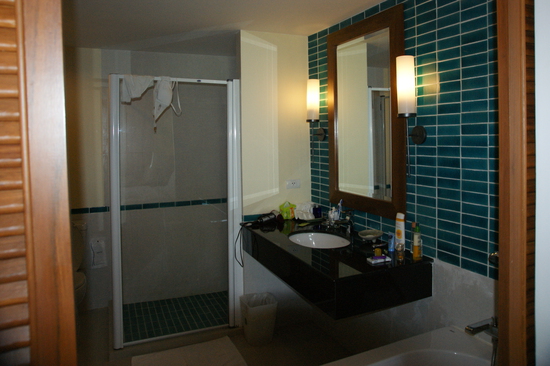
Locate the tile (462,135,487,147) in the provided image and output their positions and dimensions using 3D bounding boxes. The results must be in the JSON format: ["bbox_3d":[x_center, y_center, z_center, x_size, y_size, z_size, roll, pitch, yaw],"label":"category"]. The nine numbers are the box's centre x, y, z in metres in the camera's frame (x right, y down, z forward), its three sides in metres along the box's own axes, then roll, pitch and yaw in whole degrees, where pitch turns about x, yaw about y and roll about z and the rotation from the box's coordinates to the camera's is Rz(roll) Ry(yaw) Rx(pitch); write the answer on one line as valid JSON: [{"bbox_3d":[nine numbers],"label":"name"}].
[{"bbox_3d":[0.886,-0.189,1.832,0.010,0.049,0.148,-3,5,-22],"label":"tile"}]

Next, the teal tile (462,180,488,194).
[{"bbox_3d":[0.919,0.016,1.898,0.010,0.050,0.150,-4,6,-23],"label":"teal tile"}]

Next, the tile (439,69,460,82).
[{"bbox_3d":[0.840,-0.515,1.991,0.010,0.050,0.150,-4,6,-23],"label":"tile"}]

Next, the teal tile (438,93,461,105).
[{"bbox_3d":[0.843,-0.413,1.999,0.010,0.050,0.150,-4,6,-23],"label":"teal tile"}]

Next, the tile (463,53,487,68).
[{"bbox_3d":[0.894,-0.547,1.840,0.010,0.049,0.148,-5,6,-23],"label":"tile"}]

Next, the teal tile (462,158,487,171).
[{"bbox_3d":[0.888,-0.085,1.839,0.010,0.049,0.148,-3,5,-22],"label":"teal tile"}]

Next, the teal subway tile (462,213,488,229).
[{"bbox_3d":[0.894,0.167,1.852,0.010,0.049,0.148,-3,5,-22],"label":"teal subway tile"}]

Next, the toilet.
[{"bbox_3d":[-1.664,0.790,3.208,0.380,0.790,0.680,-5,6,-22],"label":"toilet"}]

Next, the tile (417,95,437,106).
[{"bbox_3d":[0.785,-0.428,2.136,0.010,0.050,0.150,-4,6,-23],"label":"tile"}]

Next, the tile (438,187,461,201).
[{"bbox_3d":[0.875,0.060,2.070,0.010,0.050,0.147,-4,5,-23],"label":"tile"}]

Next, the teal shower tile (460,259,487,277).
[{"bbox_3d":[0.945,0.400,1.959,0.010,0.050,0.147,-4,5,-23],"label":"teal shower tile"}]

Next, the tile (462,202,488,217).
[{"bbox_3d":[0.923,0.126,1.901,0.010,0.049,0.148,-5,6,-23],"label":"tile"}]

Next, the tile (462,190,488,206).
[{"bbox_3d":[0.921,0.069,1.903,0.010,0.050,0.150,-4,6,-23],"label":"tile"}]

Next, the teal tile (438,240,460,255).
[{"bbox_3d":[0.874,0.326,2.059,0.010,0.049,0.148,-5,6,-23],"label":"teal tile"}]

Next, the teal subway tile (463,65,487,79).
[{"bbox_3d":[0.896,-0.496,1.845,0.010,0.049,0.148,-5,6,-23],"label":"teal subway tile"}]

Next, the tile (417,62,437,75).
[{"bbox_3d":[0.779,-0.579,2.111,0.010,0.049,0.148,-5,6,-23],"label":"tile"}]

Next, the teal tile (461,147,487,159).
[{"bbox_3d":[0.912,-0.137,1.877,0.010,0.049,0.148,-5,6,-23],"label":"teal tile"}]

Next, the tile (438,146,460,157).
[{"bbox_3d":[0.831,-0.149,1.969,0.010,0.049,0.148,-3,5,-22],"label":"tile"}]

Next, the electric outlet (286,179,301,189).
[{"bbox_3d":[0.153,0.014,3.306,0.120,0.070,0.012,-4,5,-23],"label":"electric outlet"}]

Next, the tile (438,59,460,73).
[{"bbox_3d":[0.838,-0.567,1.987,0.010,0.050,0.150,-4,6,-23],"label":"tile"}]

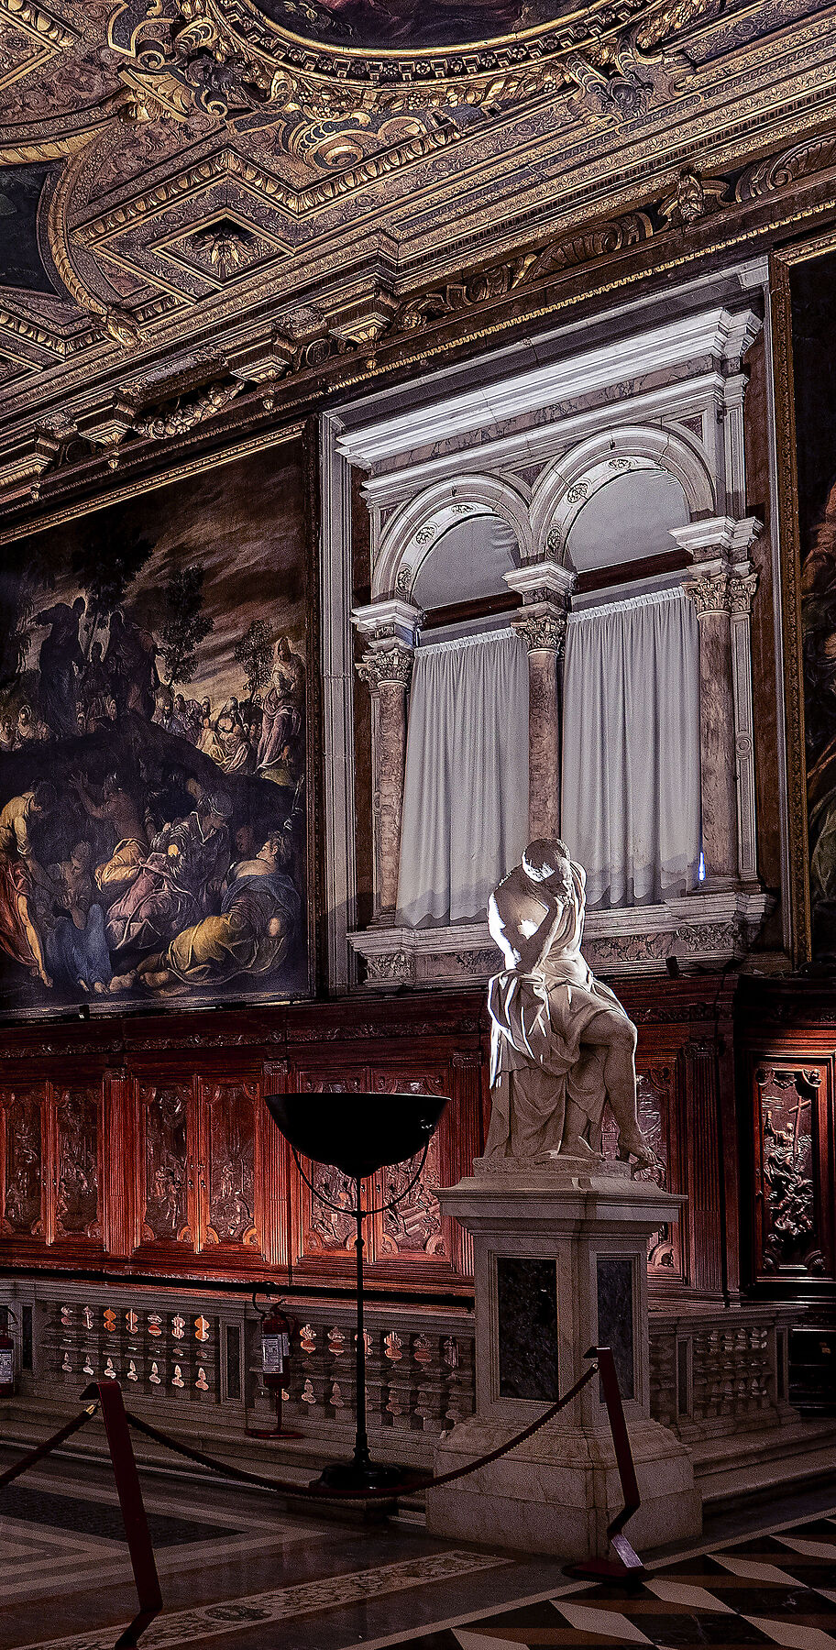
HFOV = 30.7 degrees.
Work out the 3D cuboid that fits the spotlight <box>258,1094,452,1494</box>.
[{"bbox_3d":[-0.332,2.511,8.300,1.000,2.100,1.000,-1,-6,0],"label":"spotlight"}]

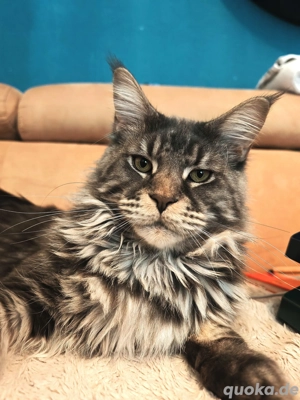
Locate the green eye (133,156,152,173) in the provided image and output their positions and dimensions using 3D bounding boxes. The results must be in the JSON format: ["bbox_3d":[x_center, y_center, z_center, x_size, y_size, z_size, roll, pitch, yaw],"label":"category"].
[{"bbox_3d":[-0.007,-0.036,0.314,0.020,0.015,0.011,10,-1,8],"label":"green eye"}]

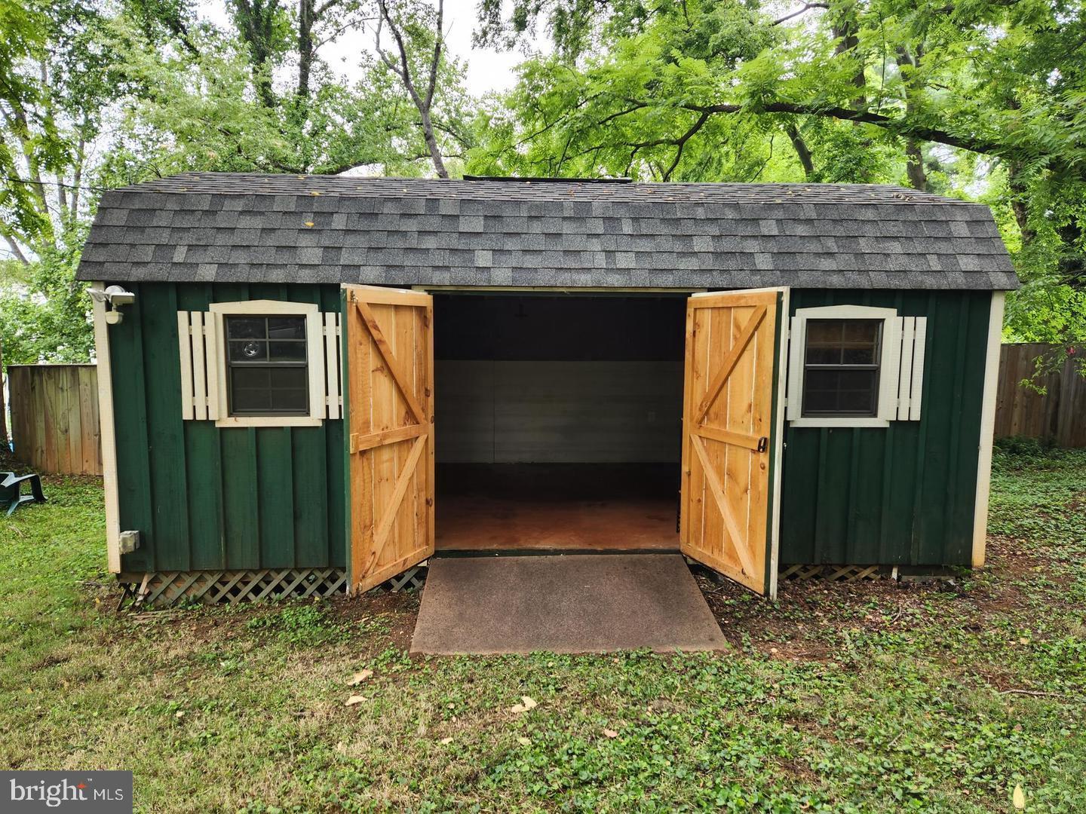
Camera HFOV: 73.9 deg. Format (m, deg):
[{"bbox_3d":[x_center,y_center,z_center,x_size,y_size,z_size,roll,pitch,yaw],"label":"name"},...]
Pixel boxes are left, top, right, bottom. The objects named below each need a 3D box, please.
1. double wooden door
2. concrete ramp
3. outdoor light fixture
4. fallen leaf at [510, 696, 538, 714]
[{"bbox_3d":[0.101,0.178,4.512,2.530,1.800,0.860,0,6,-2],"label":"double wooden door"},{"bbox_3d":[0.124,1.196,4.440,1.730,0.220,1.100,0,6,-2],"label":"concrete ramp"},{"bbox_3d":[-2.744,-0.652,4.610,0.265,0.240,0.180,0,6,-2],"label":"outdoor light fixture"},{"bbox_3d":[-0.085,1.390,3.354,0.120,0.030,0.110,0,6,-2],"label":"fallen leaf"}]

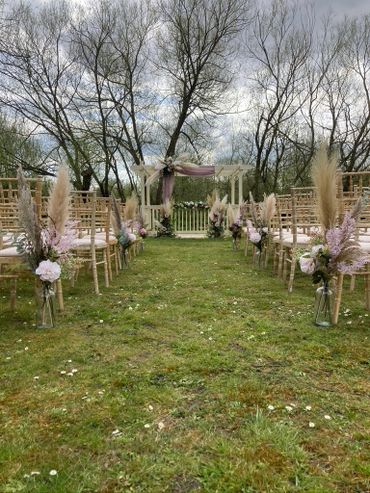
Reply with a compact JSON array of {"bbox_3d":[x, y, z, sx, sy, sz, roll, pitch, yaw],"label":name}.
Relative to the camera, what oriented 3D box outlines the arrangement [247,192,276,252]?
[{"bbox_3d":[0.978,-0.281,5.100,0.384,0.818,0.360,0,4,0],"label":"arrangement"}]

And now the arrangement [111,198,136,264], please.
[{"bbox_3d":[-0.783,-0.185,5.100,0.326,0.882,0.340,0,4,0],"label":"arrangement"}]

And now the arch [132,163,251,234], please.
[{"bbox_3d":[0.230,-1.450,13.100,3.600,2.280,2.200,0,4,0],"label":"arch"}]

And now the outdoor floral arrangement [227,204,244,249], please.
[{"bbox_3d":[0.975,-0.386,7.700,0.347,0.907,0.340,0,4,0],"label":"outdoor floral arrangement"}]

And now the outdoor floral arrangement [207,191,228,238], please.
[{"bbox_3d":[1.010,-0.994,12.300,0.663,1.495,0.580,0,4,0],"label":"outdoor floral arrangement"}]

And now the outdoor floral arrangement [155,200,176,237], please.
[{"bbox_3d":[-0.594,-0.856,12.300,0.663,1.156,0.580,0,4,0],"label":"outdoor floral arrangement"}]

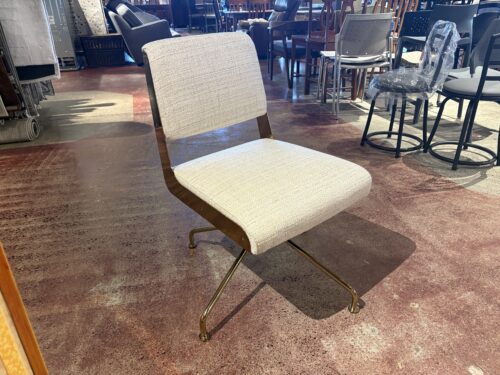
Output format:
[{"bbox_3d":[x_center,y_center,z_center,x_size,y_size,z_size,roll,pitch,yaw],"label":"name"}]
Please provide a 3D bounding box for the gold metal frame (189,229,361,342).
[{"bbox_3d":[0.051,0.206,1.421,0.570,0.330,0.570,-7,28,-10],"label":"gold metal frame"}]

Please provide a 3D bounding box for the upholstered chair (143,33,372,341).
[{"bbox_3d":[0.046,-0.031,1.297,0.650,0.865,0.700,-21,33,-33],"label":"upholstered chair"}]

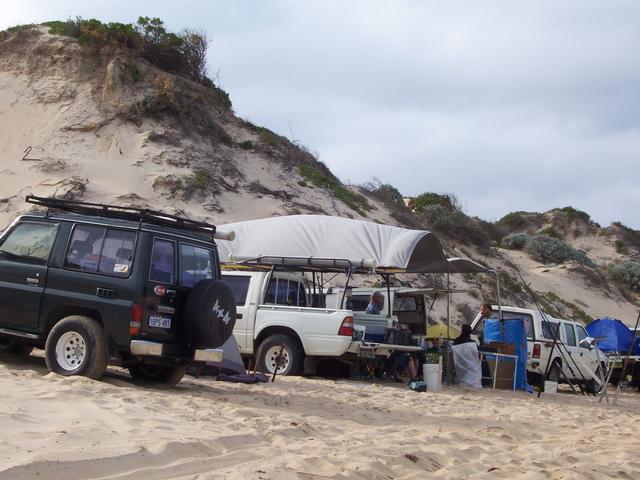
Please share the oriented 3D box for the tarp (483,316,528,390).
[{"bbox_3d":[3.768,2.326,30.800,0.930,1.450,0.450,3,-4,8],"label":"tarp"}]

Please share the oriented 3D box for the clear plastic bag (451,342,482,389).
[{"bbox_3d":[2.918,2.500,30.200,0.600,0.880,0.600,5,-4,-10],"label":"clear plastic bag"}]

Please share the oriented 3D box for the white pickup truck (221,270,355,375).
[{"bbox_3d":[-1.253,1.301,23.443,4.850,1.720,1.700,1,-5,28],"label":"white pickup truck"}]

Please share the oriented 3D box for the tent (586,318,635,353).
[{"bbox_3d":[8.143,2.677,42.500,1.300,0.950,1.400,2,-4,25],"label":"tent"}]

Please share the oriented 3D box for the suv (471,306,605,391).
[{"bbox_3d":[5.787,2.824,38.828,1.700,1.780,4.650,1,-6,34],"label":"suv"}]

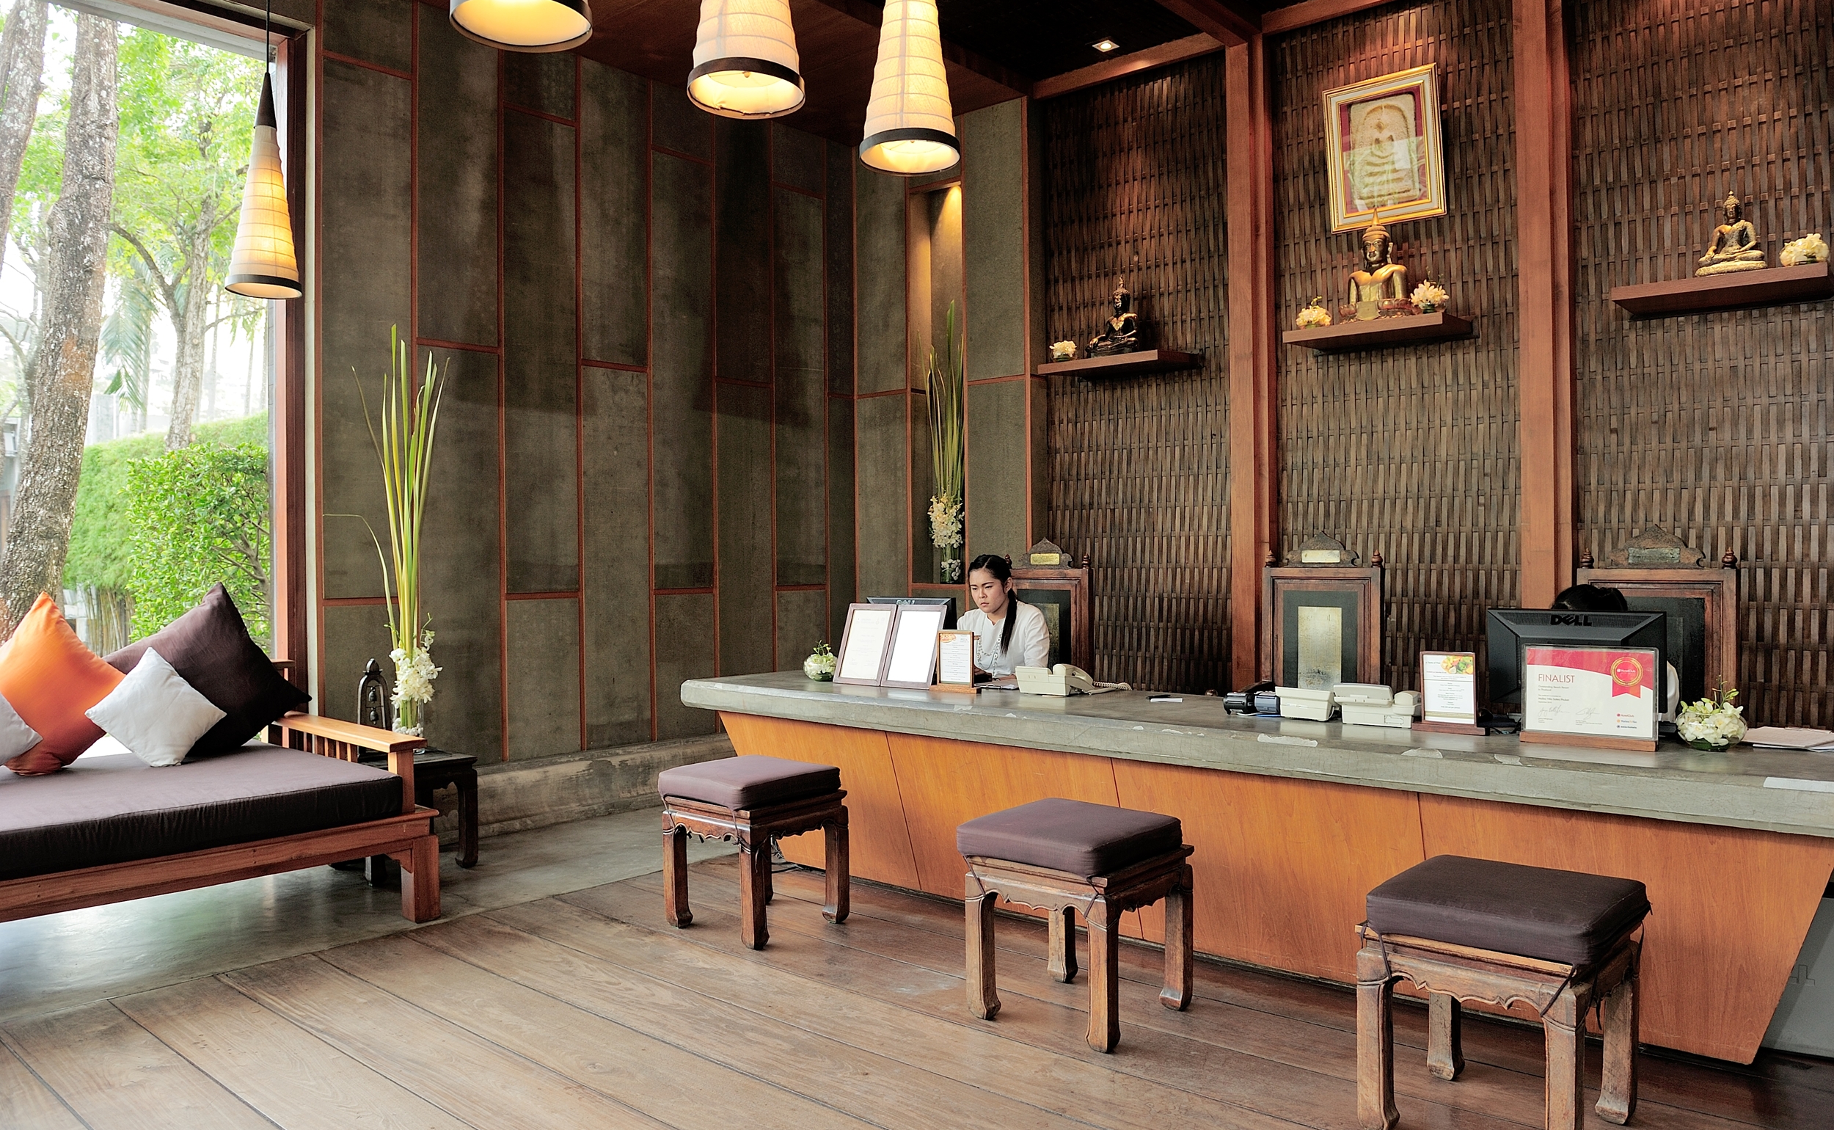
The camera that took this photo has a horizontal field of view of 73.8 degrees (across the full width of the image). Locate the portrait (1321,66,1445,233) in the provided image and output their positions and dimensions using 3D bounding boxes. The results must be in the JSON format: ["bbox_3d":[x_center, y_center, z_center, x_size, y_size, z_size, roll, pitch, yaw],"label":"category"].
[{"bbox_3d":[2.079,-1.841,5.438,0.506,0.663,0.040,0,8,40],"label":"portrait"}]

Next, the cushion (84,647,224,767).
[{"bbox_3d":[-2.635,0.506,4.247,0.305,0.305,0.120,42,-41,-13],"label":"cushion"}]

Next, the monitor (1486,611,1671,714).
[{"bbox_3d":[1.823,0.294,3.362,0.440,0.334,0.170,0,1,37],"label":"monitor"}]

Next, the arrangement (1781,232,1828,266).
[{"bbox_3d":[3.090,-1.096,4.254,0.137,0.105,0.137,0,1,39],"label":"arrangement"}]

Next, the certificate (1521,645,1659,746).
[{"bbox_3d":[1.659,0.326,3.016,0.305,0.246,0.050,0,1,36],"label":"certificate"}]

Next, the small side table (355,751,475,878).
[{"bbox_3d":[-1.995,0.963,4.714,0.417,0.432,0.442,0,1,40],"label":"small side table"}]

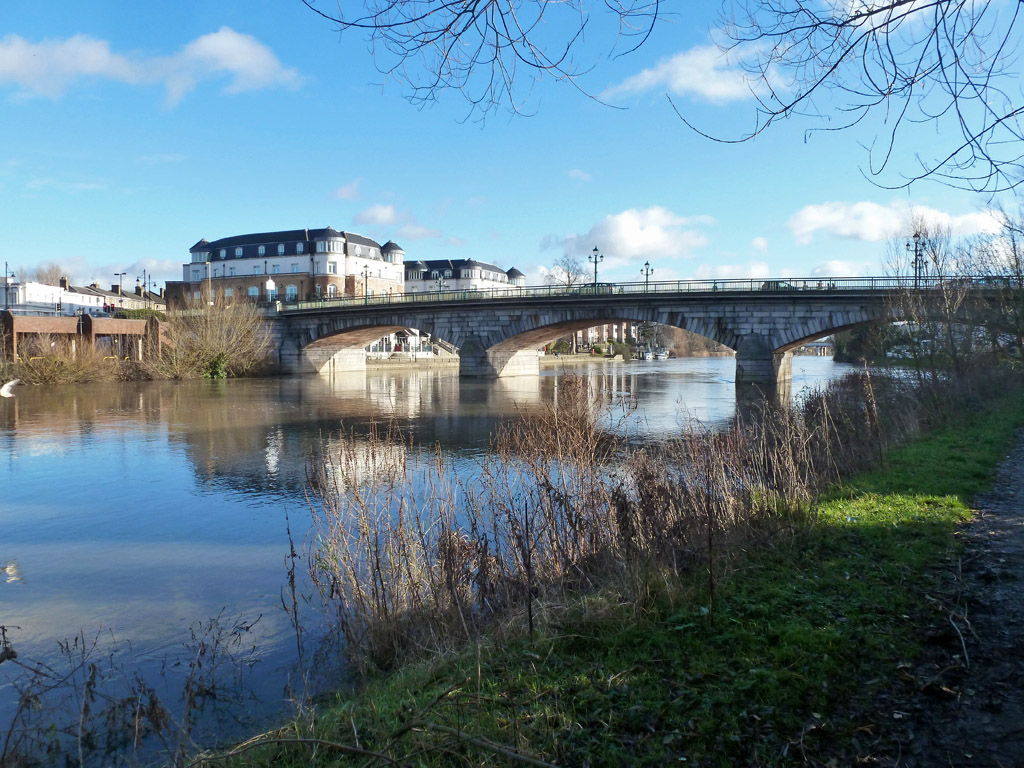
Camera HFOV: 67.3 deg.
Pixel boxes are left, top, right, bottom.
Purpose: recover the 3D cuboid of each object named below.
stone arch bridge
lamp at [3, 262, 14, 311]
[{"bbox_3d":[9.715,-4.448,70.292,75.000,8.300,13.400,2,3,28],"label":"stone arch bridge"},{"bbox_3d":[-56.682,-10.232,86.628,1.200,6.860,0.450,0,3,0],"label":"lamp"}]

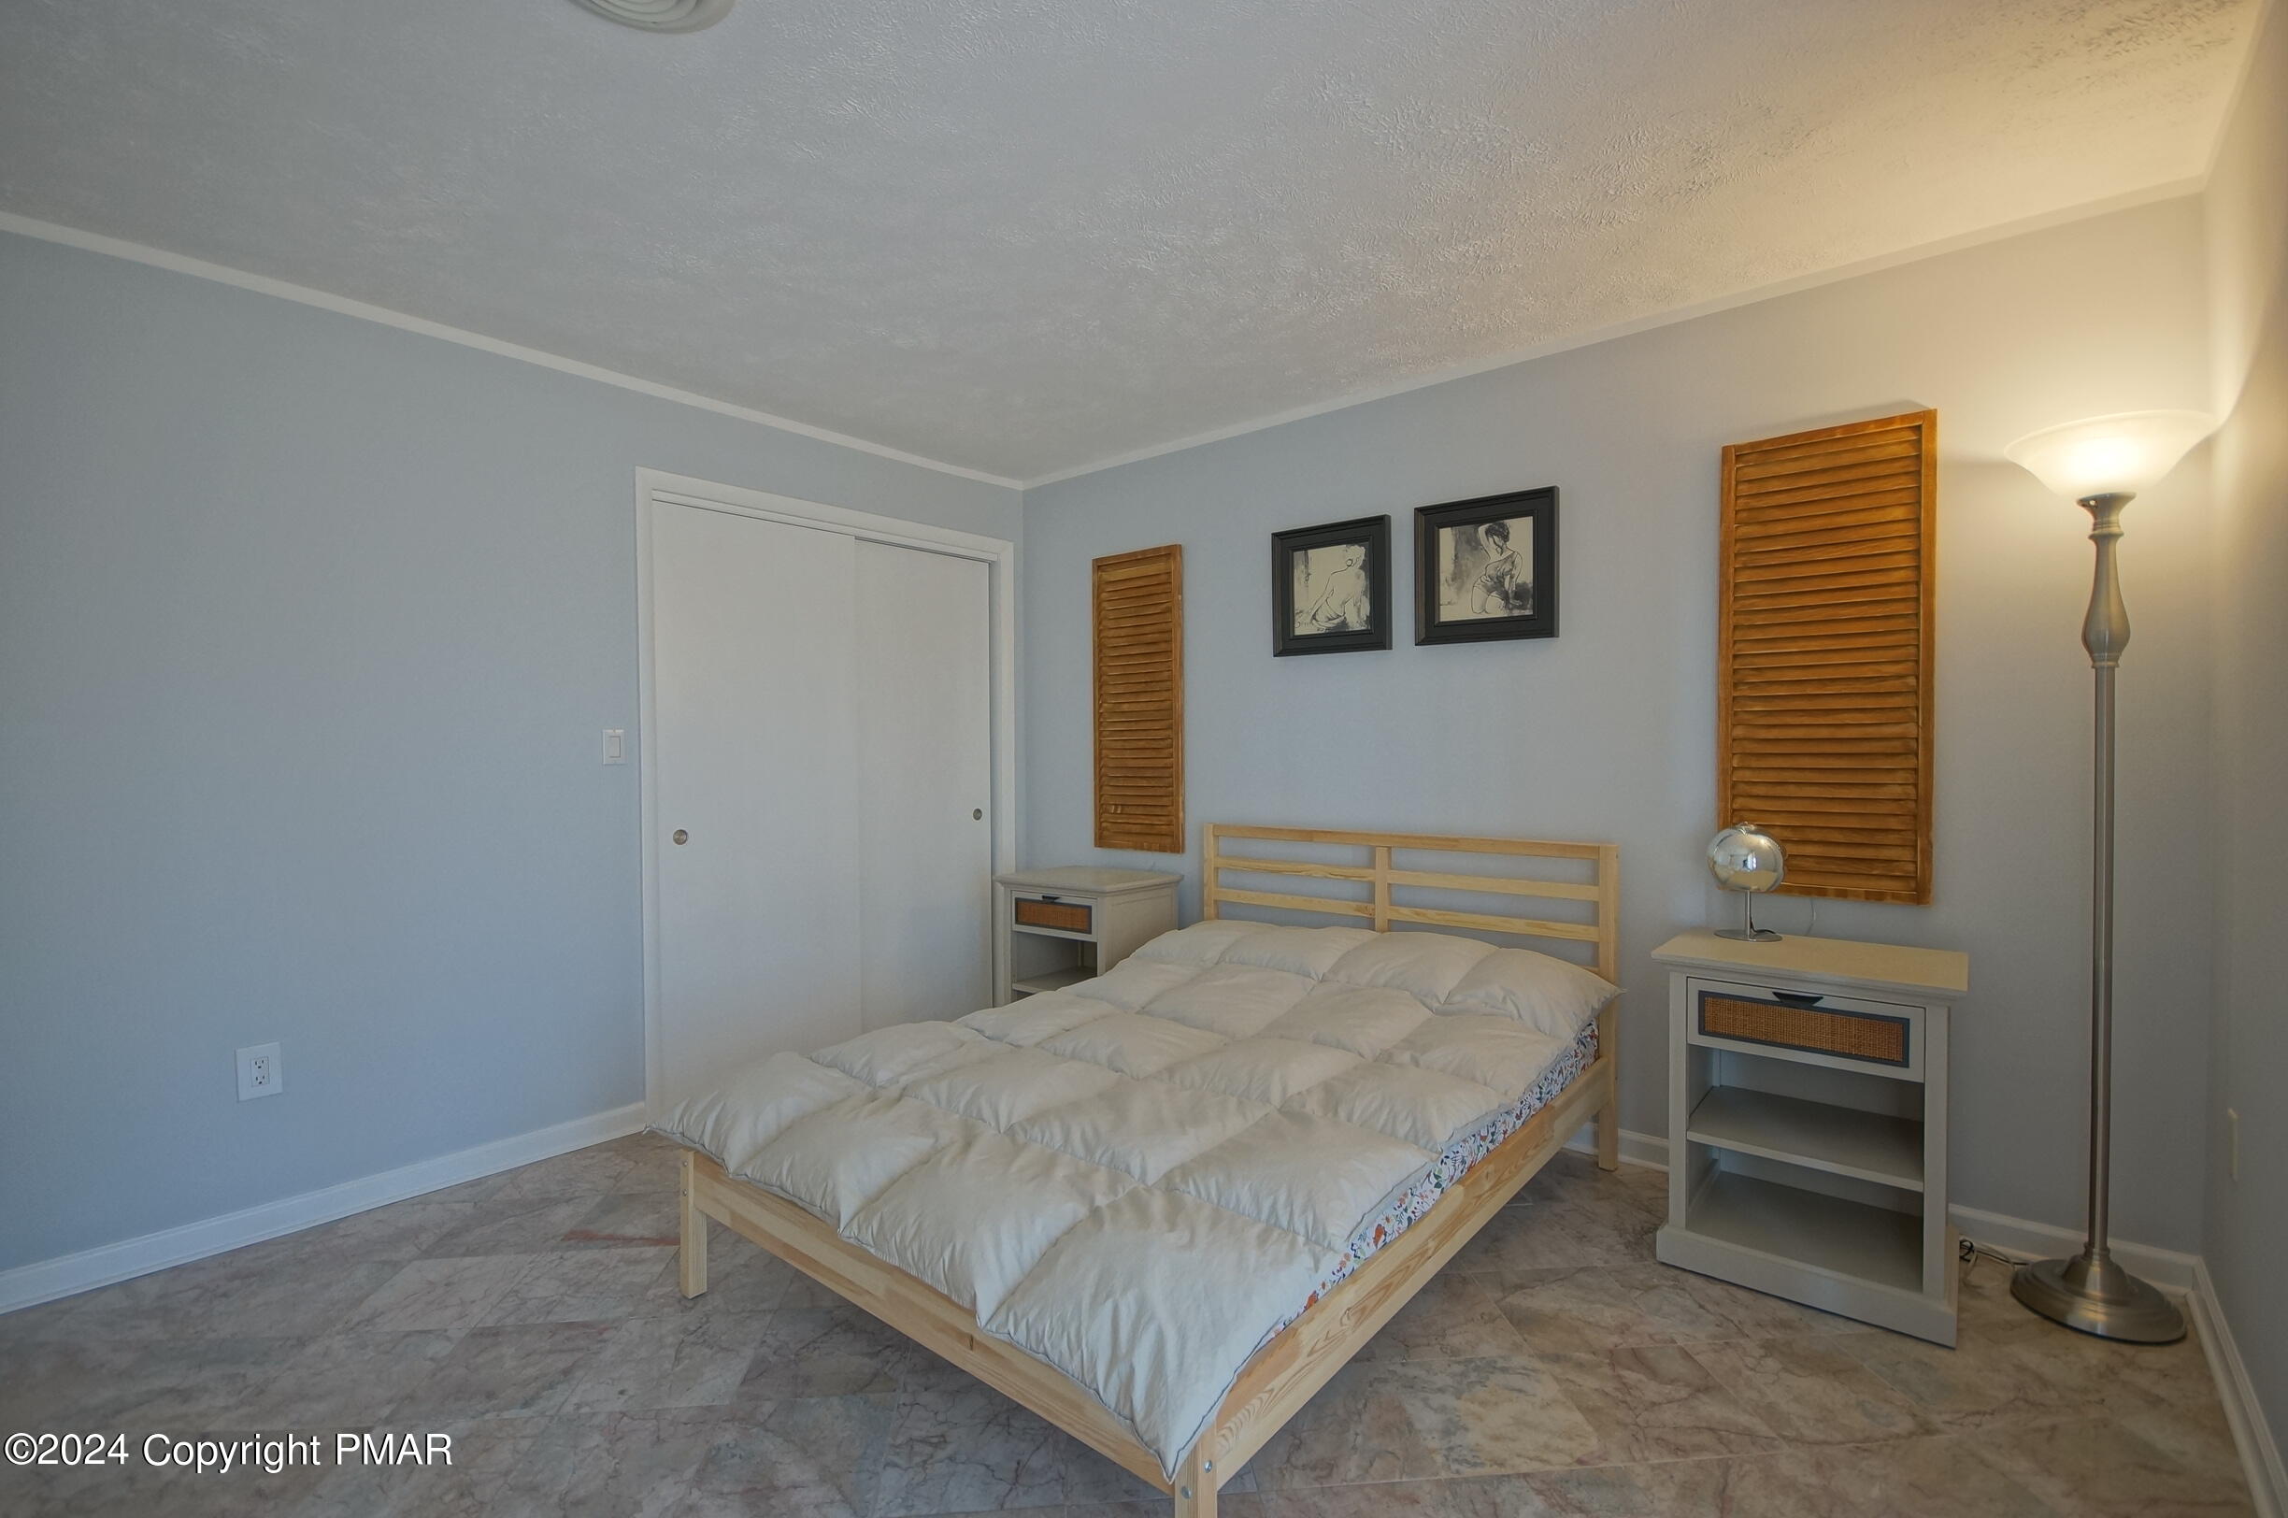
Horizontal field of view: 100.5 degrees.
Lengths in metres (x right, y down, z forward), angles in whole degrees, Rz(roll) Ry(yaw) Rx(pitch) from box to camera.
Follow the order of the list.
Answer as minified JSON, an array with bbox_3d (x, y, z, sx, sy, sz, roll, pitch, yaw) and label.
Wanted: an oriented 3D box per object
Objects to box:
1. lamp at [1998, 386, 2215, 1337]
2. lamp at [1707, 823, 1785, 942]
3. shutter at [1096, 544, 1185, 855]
[{"bbox_3d":[2.031,0.244,2.024,0.310,1.853,0.310,0,1,39],"label":"lamp"},{"bbox_3d":[1.512,0.307,2.379,0.160,0.280,0.160,0,1,39],"label":"lamp"},{"bbox_3d":[-0.025,-0.232,3.877,0.444,1.210,0.030,0,1,39],"label":"shutter"}]

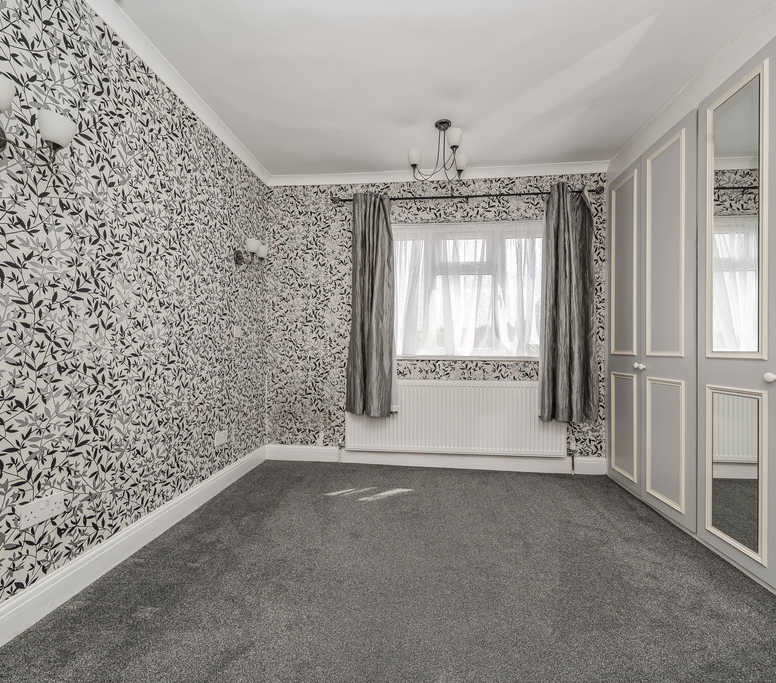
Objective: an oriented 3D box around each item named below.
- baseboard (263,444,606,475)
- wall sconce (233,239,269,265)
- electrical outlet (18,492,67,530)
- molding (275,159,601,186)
[{"bbox_3d":[0.326,1.000,2.909,2.879,0.129,0.020,0,-1,6],"label":"baseboard"},{"bbox_3d":[-1.046,-0.655,2.598,0.217,0.172,0.271,0,-1,6],"label":"wall sconce"},{"bbox_3d":[-1.298,0.636,1.284,0.010,0.086,0.146,0,-1,6],"label":"electrical outlet"},{"bbox_3d":[0.346,-1.432,2.929,2.899,0.070,0.070,0,-1,6],"label":"molding"}]

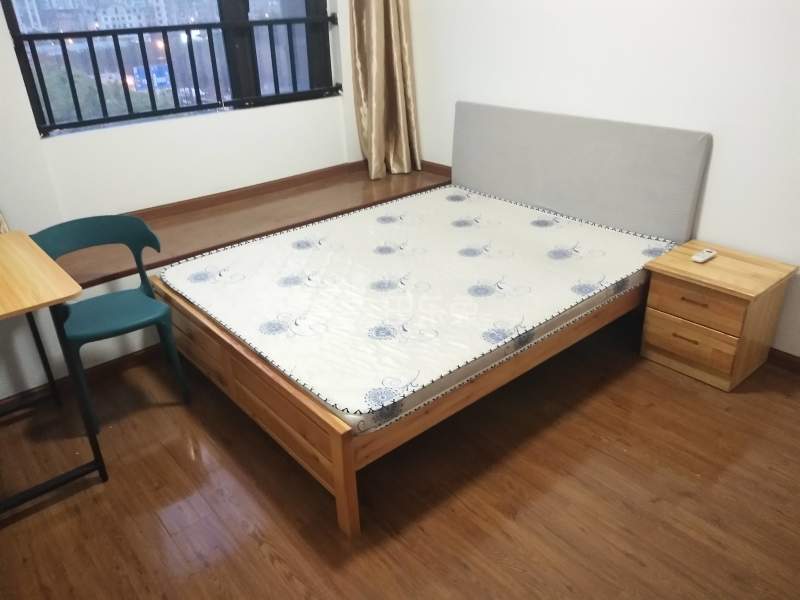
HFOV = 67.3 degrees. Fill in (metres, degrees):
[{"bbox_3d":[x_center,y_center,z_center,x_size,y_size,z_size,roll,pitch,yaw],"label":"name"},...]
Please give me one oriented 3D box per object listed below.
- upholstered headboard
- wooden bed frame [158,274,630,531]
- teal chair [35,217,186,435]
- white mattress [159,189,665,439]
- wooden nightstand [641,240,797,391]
[{"bbox_3d":[0.876,-0.706,3.333,0.074,0.628,1.566,-22,33,-35],"label":"upholstered headboard"},{"bbox_3d":[0.108,0.024,2.940,2.019,0.417,1.525,-22,33,-35],"label":"wooden bed frame"},{"bbox_3d":[-1.208,0.079,2.549,0.492,0.739,0.522,-17,30,-28],"label":"teal chair"},{"bbox_3d":[0.099,-0.160,2.872,1.970,0.079,1.576,-22,33,-35],"label":"white mattress"},{"bbox_3d":[1.391,0.068,2.699,0.433,0.477,0.452,-22,33,-35],"label":"wooden nightstand"}]

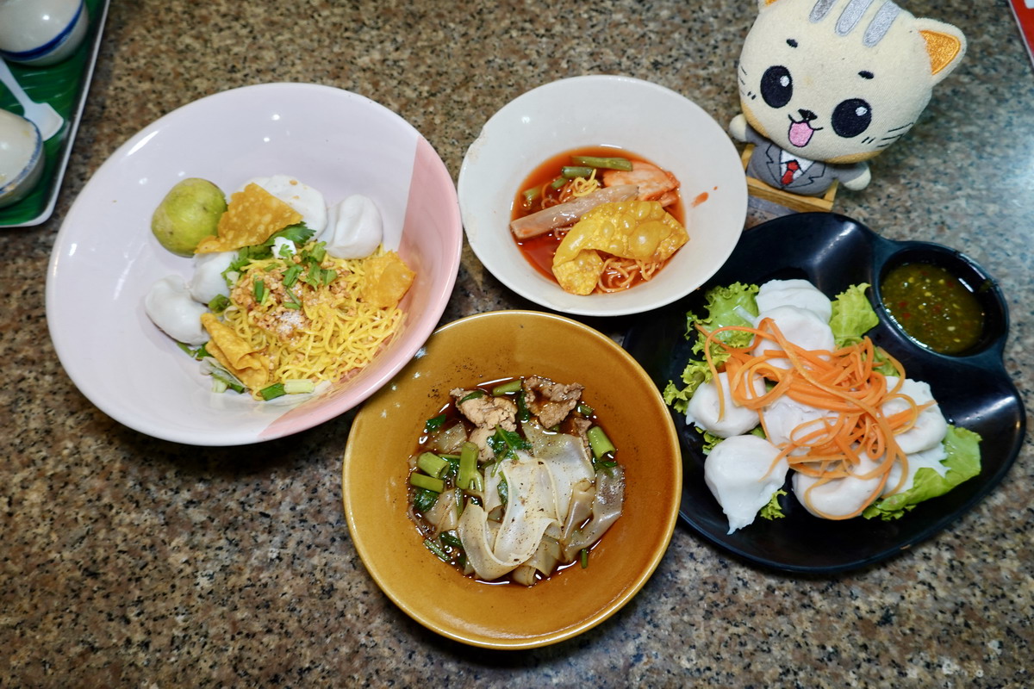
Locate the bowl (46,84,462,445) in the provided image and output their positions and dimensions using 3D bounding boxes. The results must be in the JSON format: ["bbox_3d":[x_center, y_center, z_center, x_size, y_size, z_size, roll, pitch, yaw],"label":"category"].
[{"bbox_3d":[-0.143,-0.039,0.419,0.229,0.085,0.229,-1,67,2],"label":"bowl"}]

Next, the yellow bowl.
[{"bbox_3d":[-0.002,0.072,0.376,0.170,0.065,0.170,-1,67,2],"label":"yellow bowl"}]

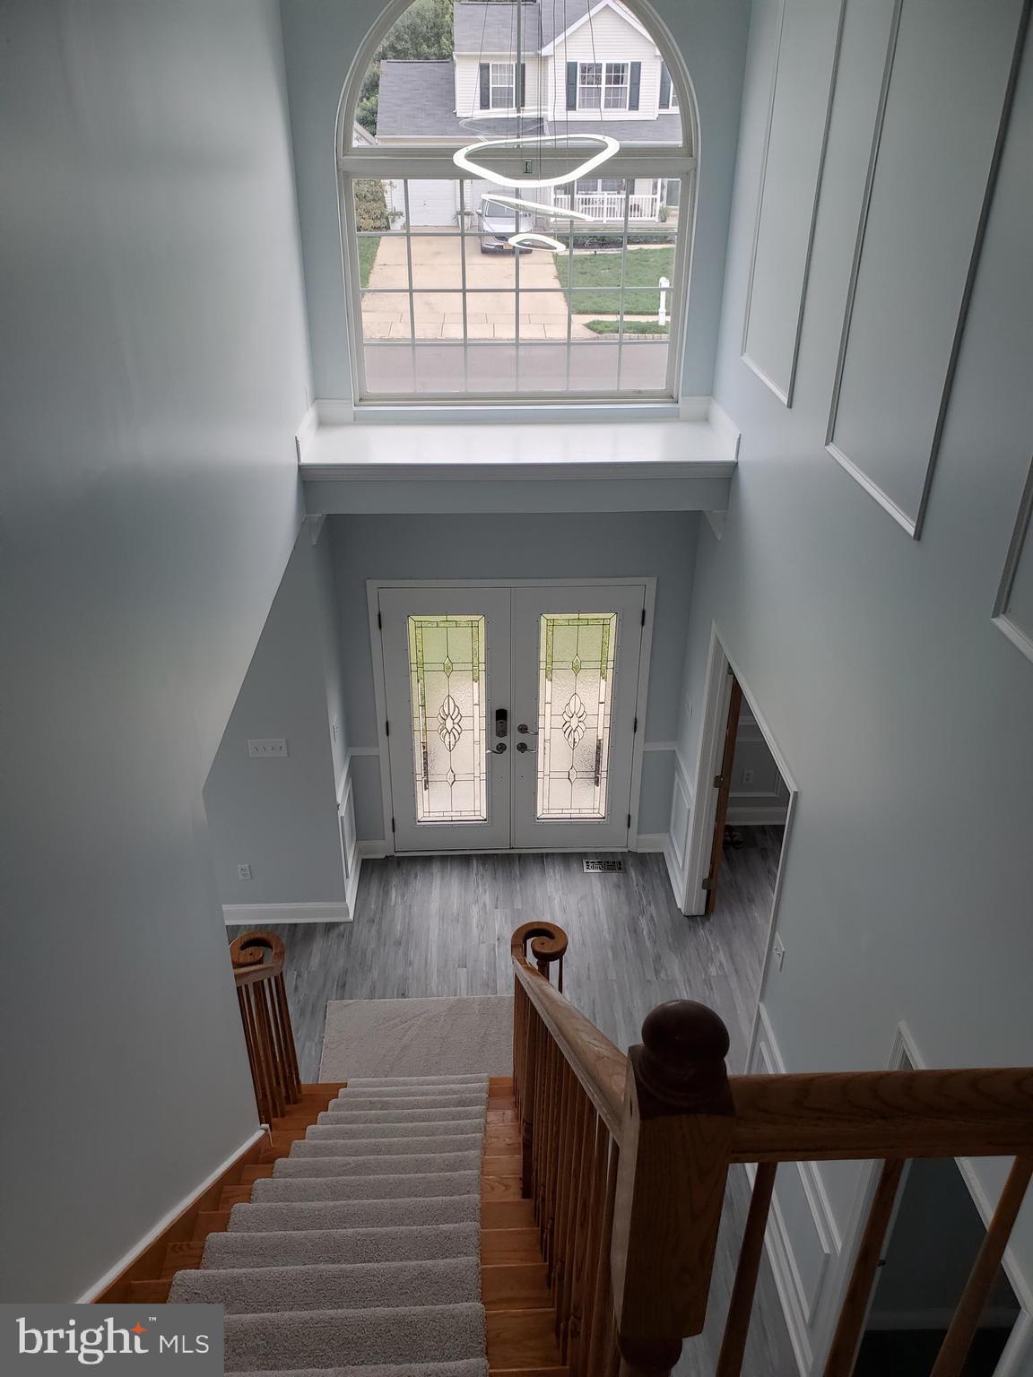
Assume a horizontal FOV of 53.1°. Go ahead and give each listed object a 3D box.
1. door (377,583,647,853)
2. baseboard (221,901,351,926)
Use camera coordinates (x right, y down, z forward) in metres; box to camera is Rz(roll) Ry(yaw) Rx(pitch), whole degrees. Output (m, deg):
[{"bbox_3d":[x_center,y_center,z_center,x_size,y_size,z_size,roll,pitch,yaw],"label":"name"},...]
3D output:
[{"bbox_3d":[-0.026,0.253,6.857,1.650,2.020,0.060,-1,28,-2],"label":"door"},{"bbox_3d":[-1.471,1.447,6.651,0.822,0.153,0.020,-1,28,-2],"label":"baseboard"}]

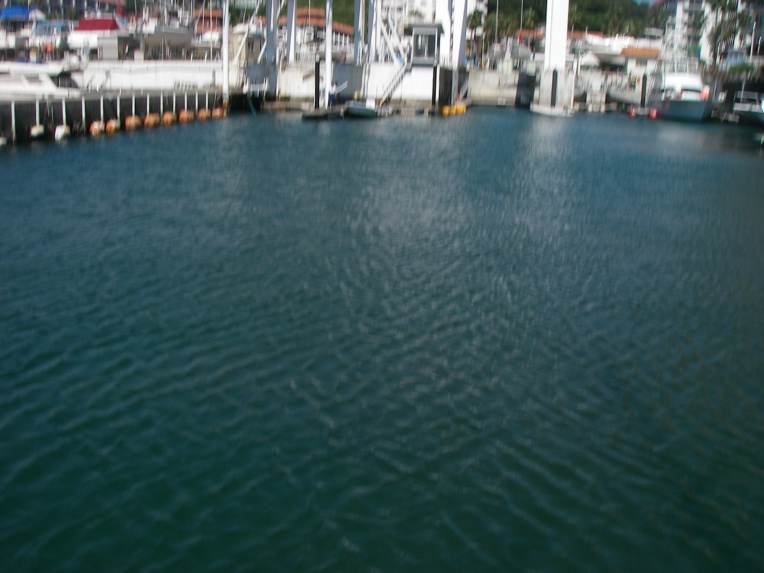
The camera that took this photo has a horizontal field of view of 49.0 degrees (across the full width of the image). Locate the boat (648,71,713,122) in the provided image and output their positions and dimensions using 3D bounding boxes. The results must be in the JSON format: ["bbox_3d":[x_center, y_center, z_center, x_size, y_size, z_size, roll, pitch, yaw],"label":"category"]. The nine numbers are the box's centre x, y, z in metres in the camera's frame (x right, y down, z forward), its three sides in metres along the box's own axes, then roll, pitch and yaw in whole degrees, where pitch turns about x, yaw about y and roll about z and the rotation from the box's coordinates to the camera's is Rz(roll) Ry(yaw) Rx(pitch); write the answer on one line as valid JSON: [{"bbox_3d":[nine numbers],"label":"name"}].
[{"bbox_3d":[22.826,-14.482,64.027,3.600,3.650,9.500,8,15,23],"label":"boat"}]

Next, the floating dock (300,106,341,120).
[{"bbox_3d":[-4.047,-11.907,57.838,1.900,0.450,7.500,2,14,3],"label":"floating dock"}]

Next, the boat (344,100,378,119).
[{"bbox_3d":[-1.363,-11.754,55.758,2.400,1.050,1.150,13,18,38],"label":"boat"}]

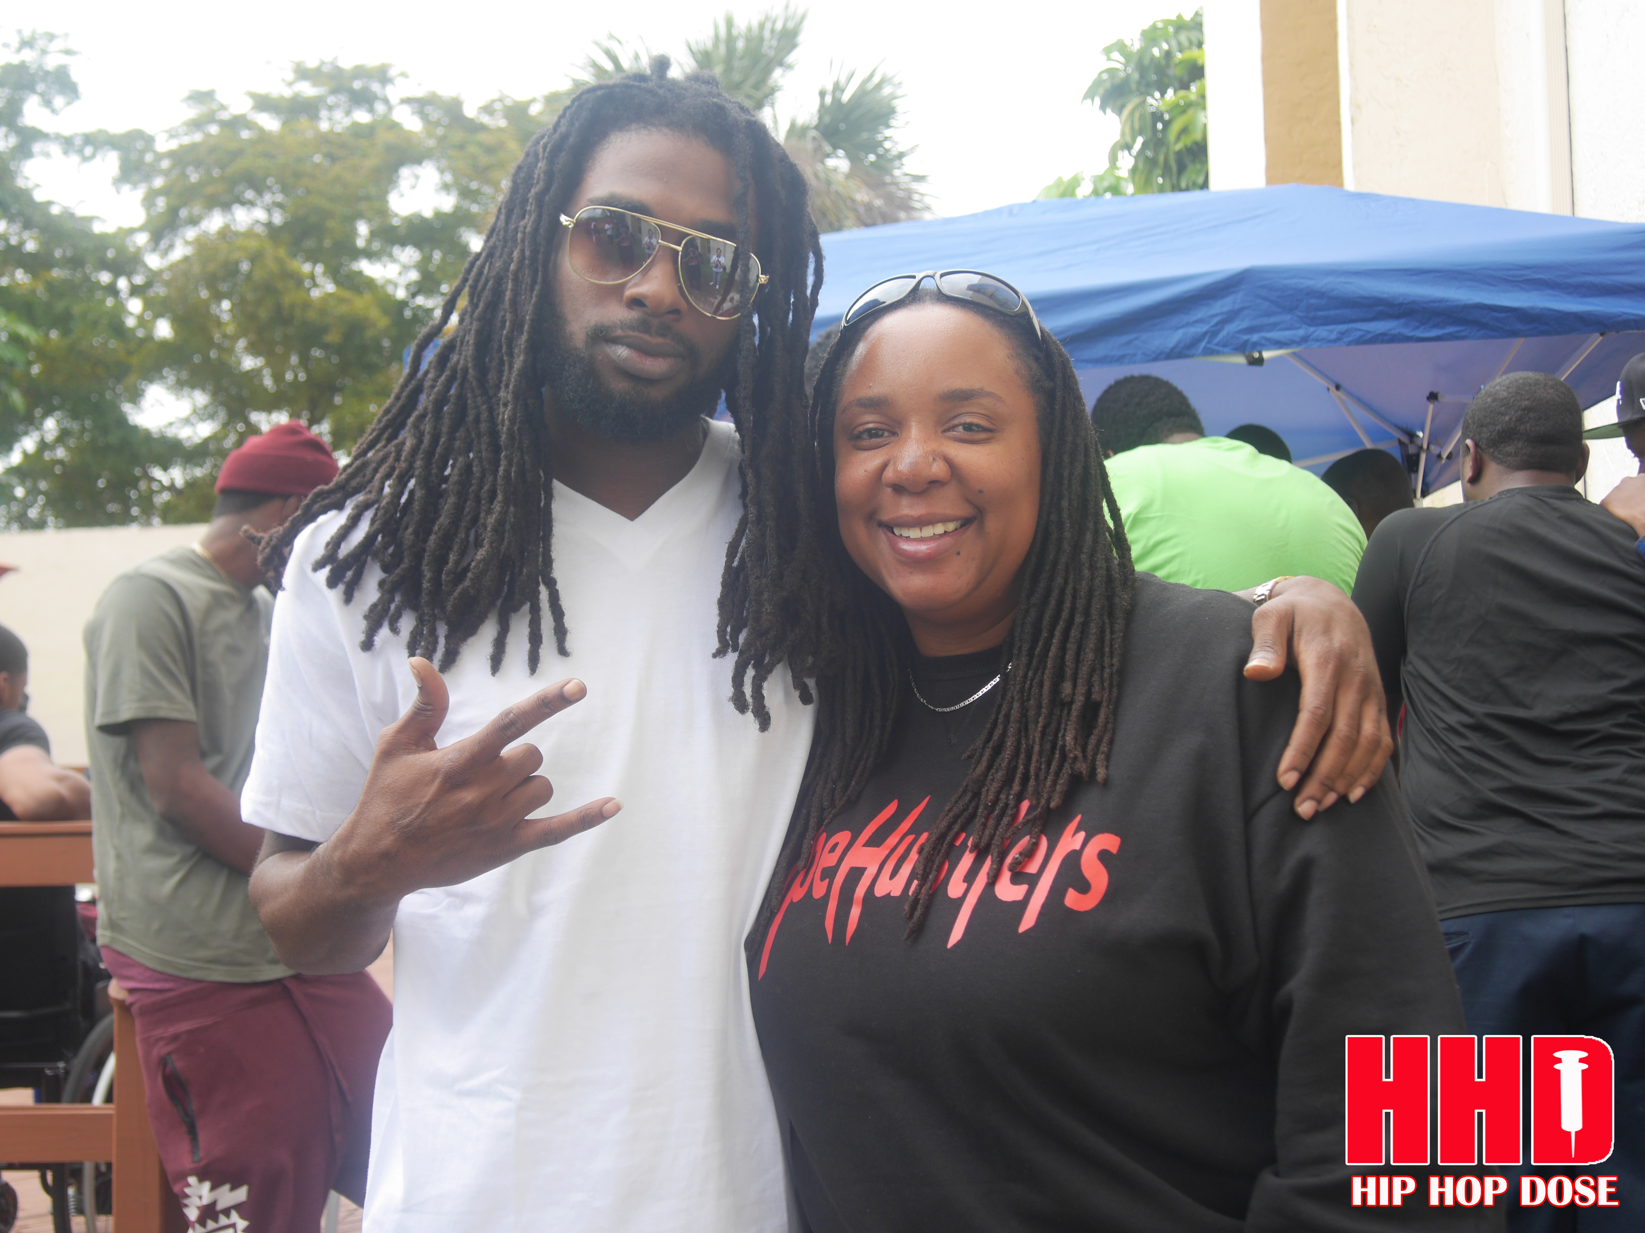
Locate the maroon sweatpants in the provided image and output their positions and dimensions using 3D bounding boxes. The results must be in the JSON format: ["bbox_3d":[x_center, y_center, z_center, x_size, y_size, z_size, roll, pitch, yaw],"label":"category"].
[{"bbox_3d":[-0.840,1.000,2.860,0.440,0.920,0.420,-3,-4,25],"label":"maroon sweatpants"}]

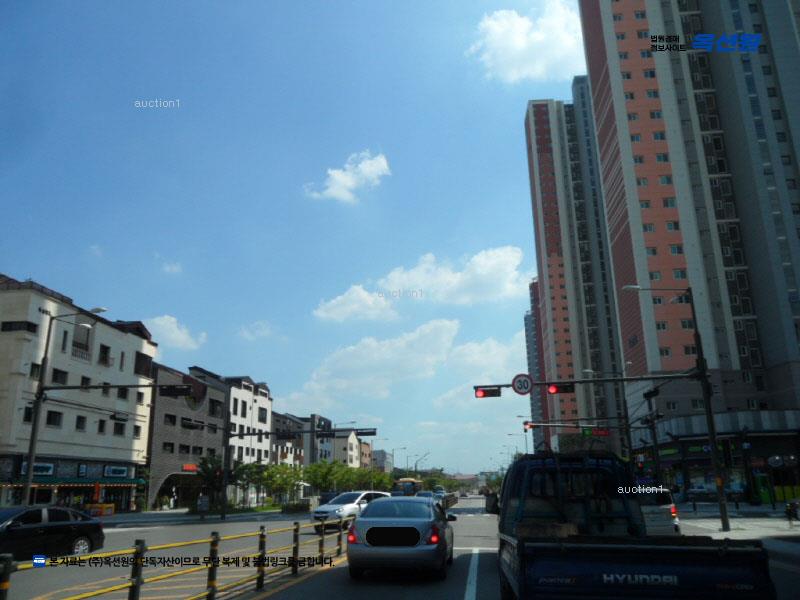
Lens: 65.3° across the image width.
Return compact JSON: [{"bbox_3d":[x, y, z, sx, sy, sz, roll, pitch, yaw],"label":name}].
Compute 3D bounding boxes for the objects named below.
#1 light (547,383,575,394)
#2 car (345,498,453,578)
[{"bbox_3d":[6.271,3.500,24.313,1.040,0.380,0.300,-3,-17,7],"label":"light"},{"bbox_3d":[0.220,5.043,13.511,1.820,1.470,4.800,-3,-17,7],"label":"car"}]

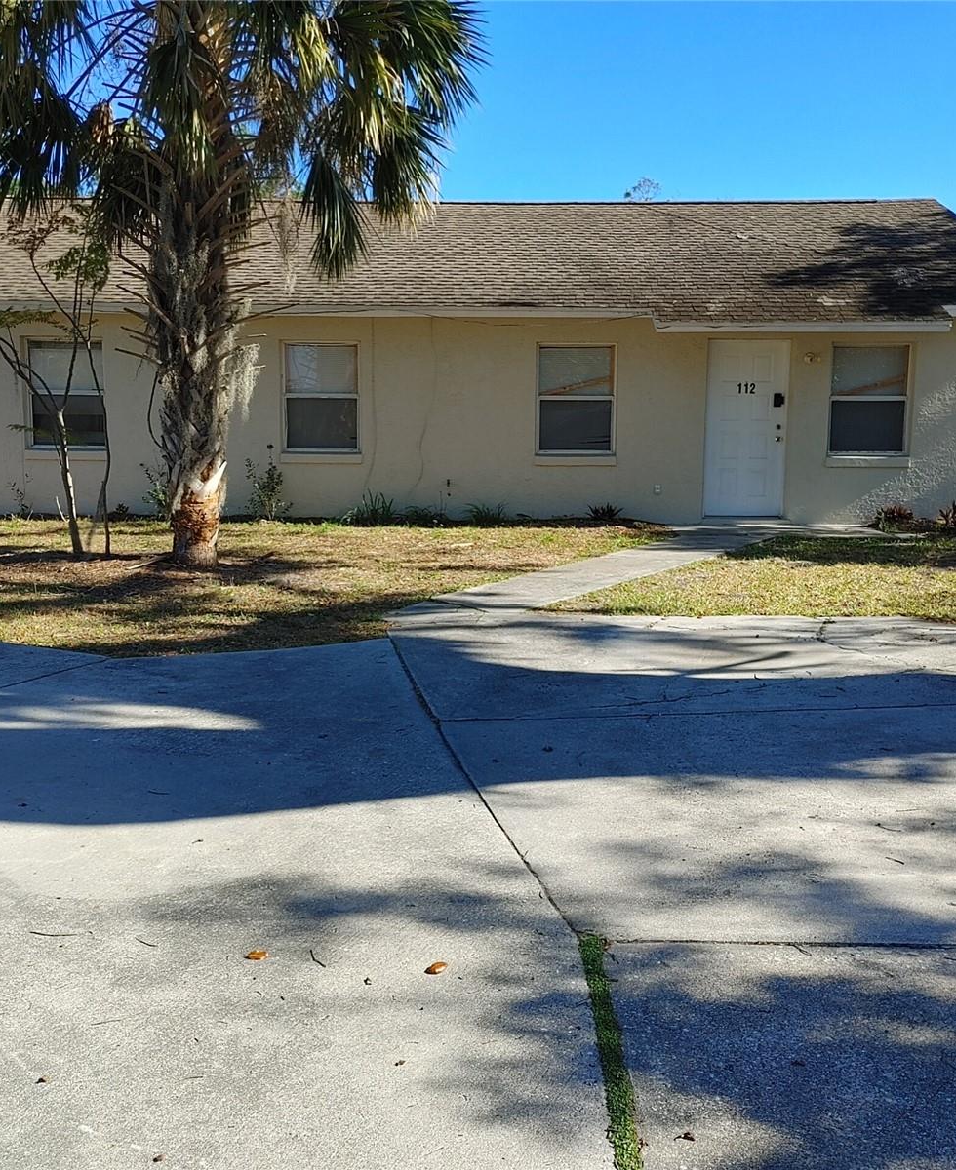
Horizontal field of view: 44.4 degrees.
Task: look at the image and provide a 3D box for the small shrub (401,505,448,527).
[{"bbox_3d":[-0.609,-0.788,13.300,0.540,0.236,0.432,0,8,0],"label":"small shrub"}]

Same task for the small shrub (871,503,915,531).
[{"bbox_3d":[4.689,-0.769,13.200,0.494,0.315,0.470,0,8,0],"label":"small shrub"}]

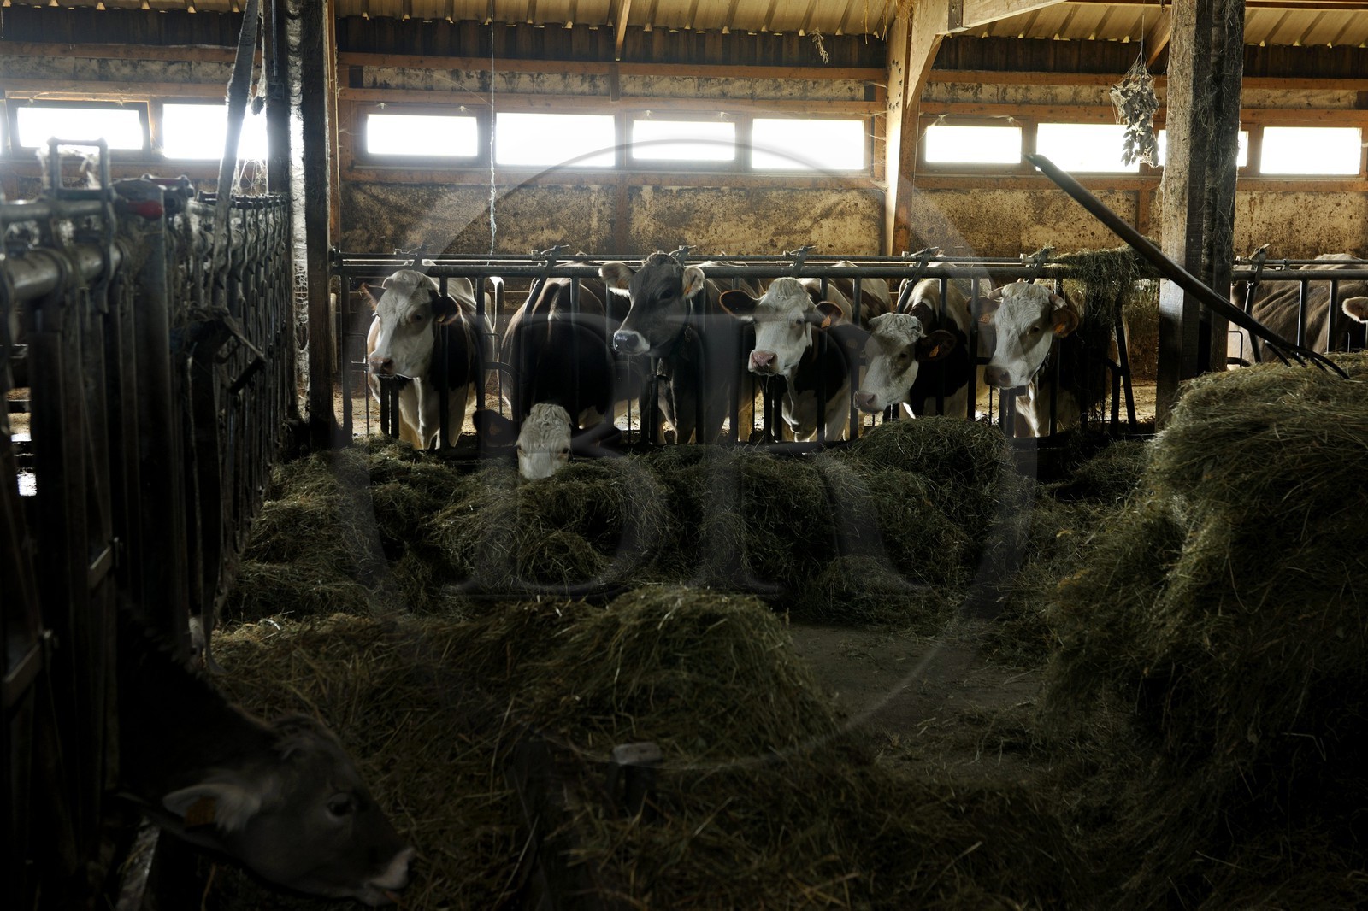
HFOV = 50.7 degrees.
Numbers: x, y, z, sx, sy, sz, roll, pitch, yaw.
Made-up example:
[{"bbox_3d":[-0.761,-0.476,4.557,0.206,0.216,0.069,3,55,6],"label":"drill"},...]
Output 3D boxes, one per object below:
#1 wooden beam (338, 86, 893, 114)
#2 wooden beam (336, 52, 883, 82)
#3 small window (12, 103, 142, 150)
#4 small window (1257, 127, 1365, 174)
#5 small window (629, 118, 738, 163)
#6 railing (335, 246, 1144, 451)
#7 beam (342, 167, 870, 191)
[{"bbox_3d":[-0.567,-3.057,12.488,4.719,0.121,0.110,-1,7,-11],"label":"wooden beam"},{"bbox_3d":[-0.566,-3.306,12.292,4.663,0.112,0.100,-1,6,-9],"label":"wooden beam"},{"bbox_3d":[-4.865,-2.652,11.644,0.972,0.354,0.080,-1,6,-9],"label":"small window"},{"bbox_3d":[5.830,-2.826,13.413,0.957,0.435,0.080,-1,6,-9],"label":"small window"},{"bbox_3d":[-0.007,-2.765,12.682,0.935,0.377,0.060,-1,7,-11],"label":"small window"},{"bbox_3d":[0.404,-0.594,7.896,4.494,1.064,0.180,-1,7,-11],"label":"railing"},{"bbox_3d":[-0.602,-2.401,12.564,4.615,0.132,0.110,-1,7,-11],"label":"beam"}]

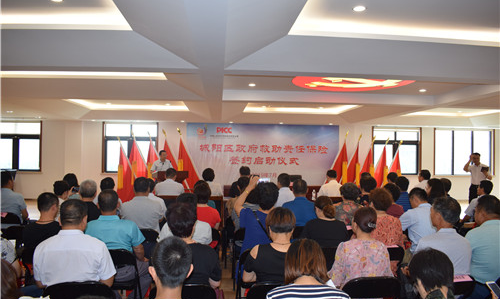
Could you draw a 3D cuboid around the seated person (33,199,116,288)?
[{"bbox_3d":[-1.193,0.991,2.775,0.580,1.300,0.780,1,-1,-10],"label":"seated person"}]

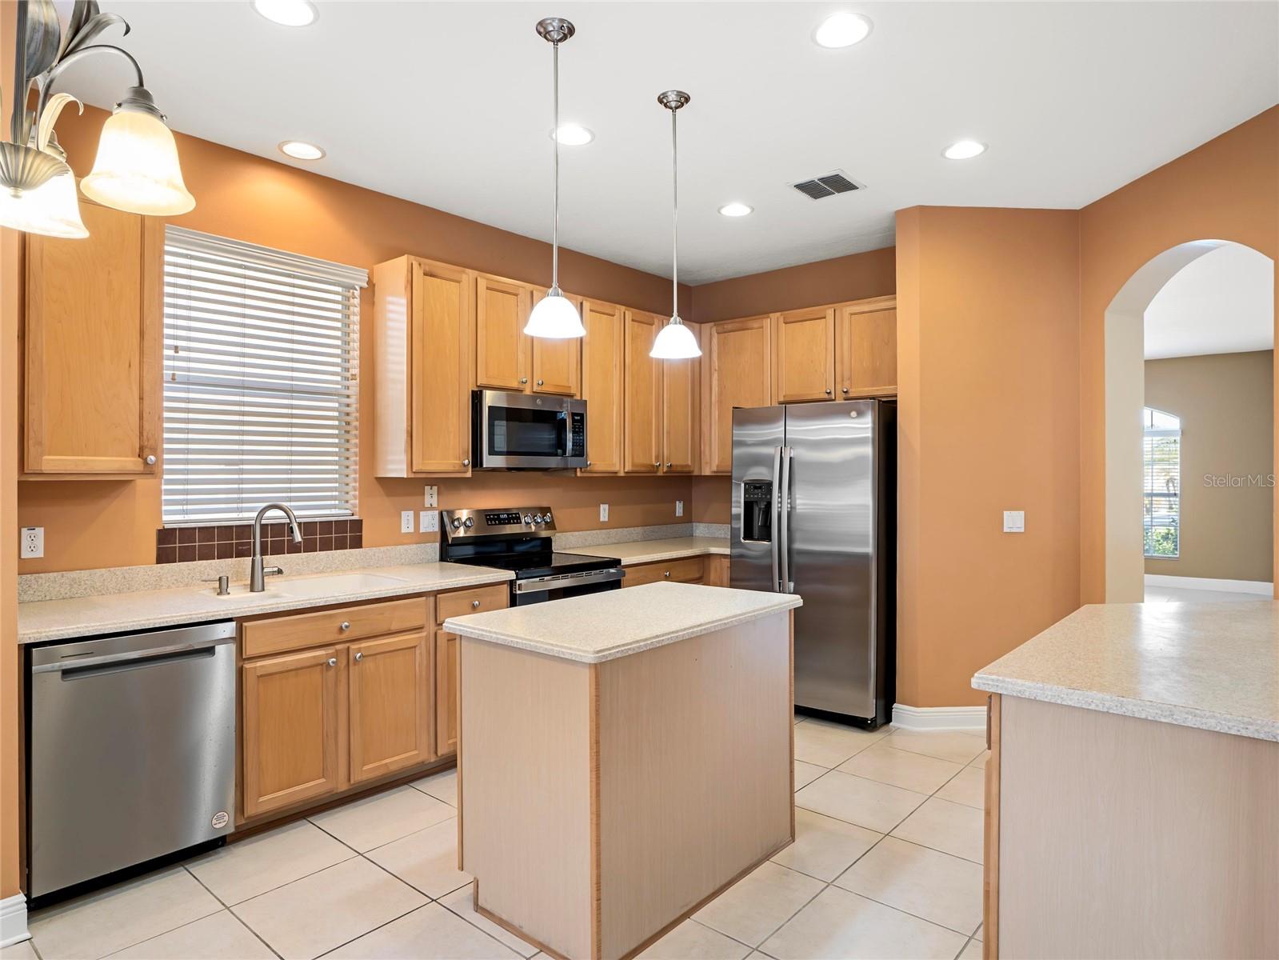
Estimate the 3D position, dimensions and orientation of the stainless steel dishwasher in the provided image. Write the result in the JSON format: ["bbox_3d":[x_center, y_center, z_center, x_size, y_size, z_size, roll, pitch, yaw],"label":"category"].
[{"bbox_3d":[-1.909,0.920,2.717,0.610,0.810,0.595,1,1,42],"label":"stainless steel dishwasher"}]

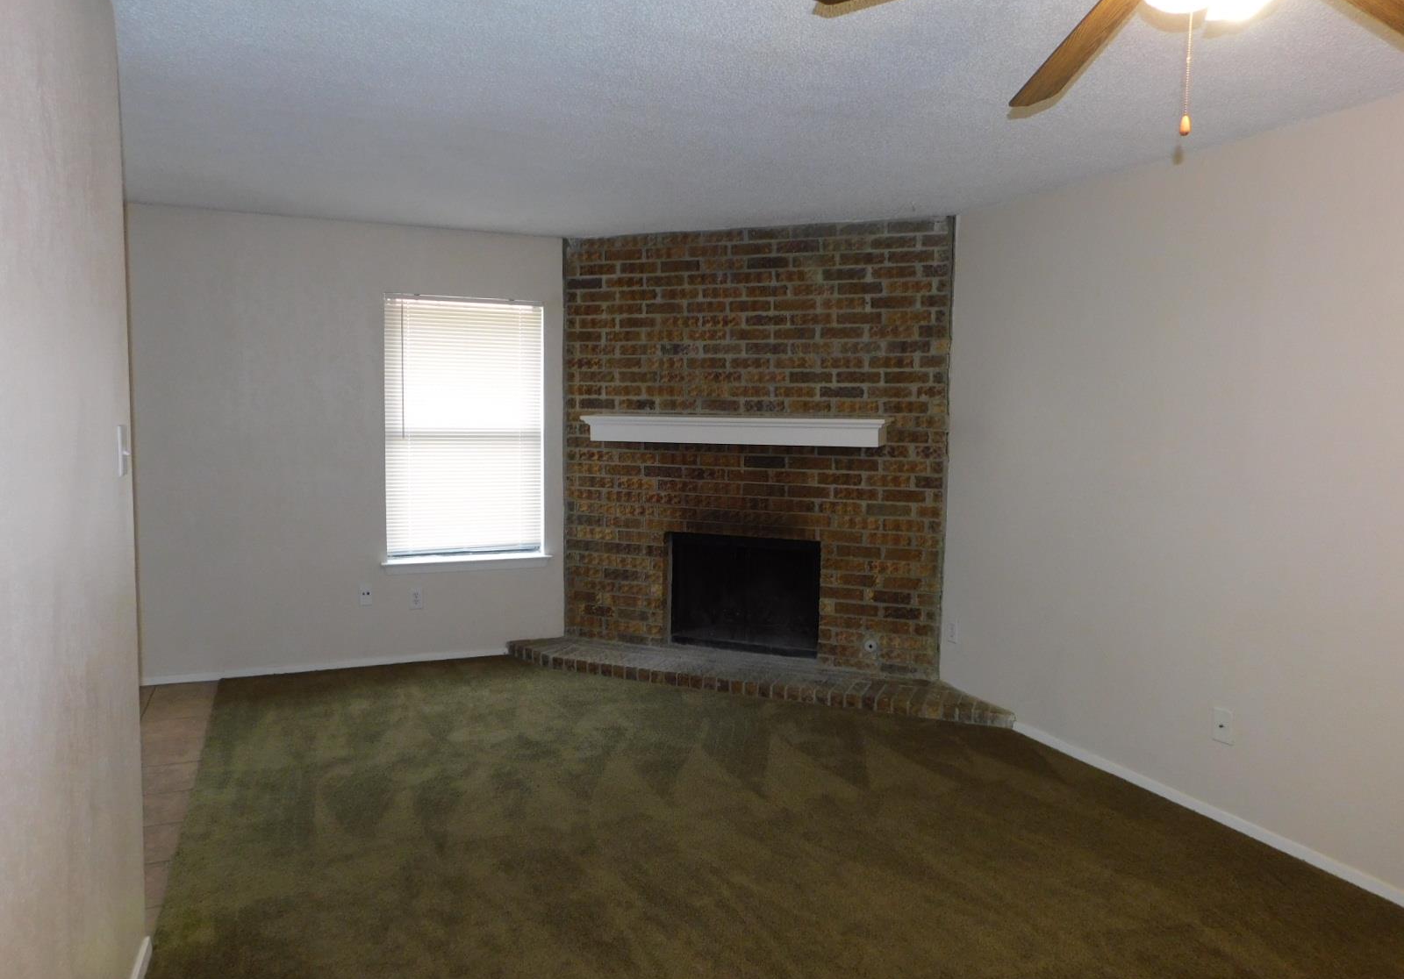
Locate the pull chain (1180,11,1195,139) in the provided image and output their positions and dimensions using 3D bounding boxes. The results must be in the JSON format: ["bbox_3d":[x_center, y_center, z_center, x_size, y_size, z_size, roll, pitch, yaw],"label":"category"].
[{"bbox_3d":[0.819,-0.702,1.570,0.018,0.212,0.018,1,5,0],"label":"pull chain"}]

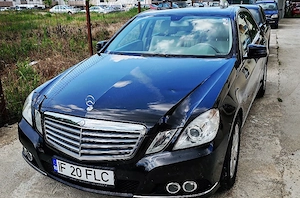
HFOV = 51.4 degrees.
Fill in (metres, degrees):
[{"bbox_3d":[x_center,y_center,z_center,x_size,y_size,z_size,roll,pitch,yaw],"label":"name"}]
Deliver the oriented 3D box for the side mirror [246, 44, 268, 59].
[{"bbox_3d":[1.107,-0.505,3.247,0.217,0.145,0.170,5,19,24],"label":"side mirror"}]

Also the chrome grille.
[{"bbox_3d":[-0.452,0.270,2.186,0.870,0.285,0.170,5,19,24],"label":"chrome grille"}]

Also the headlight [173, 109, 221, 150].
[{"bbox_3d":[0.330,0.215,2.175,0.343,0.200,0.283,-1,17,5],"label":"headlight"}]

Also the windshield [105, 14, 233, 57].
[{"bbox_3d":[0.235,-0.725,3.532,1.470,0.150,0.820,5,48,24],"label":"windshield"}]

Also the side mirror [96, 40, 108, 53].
[{"bbox_3d":[-0.586,-0.670,3.992,0.217,0.150,0.170,5,19,24],"label":"side mirror"}]

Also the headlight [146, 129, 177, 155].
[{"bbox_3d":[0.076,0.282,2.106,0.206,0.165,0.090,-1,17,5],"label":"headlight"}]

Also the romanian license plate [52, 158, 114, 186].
[{"bbox_3d":[-0.472,0.511,2.193,0.520,0.112,0.020,5,16,24],"label":"romanian license plate"}]

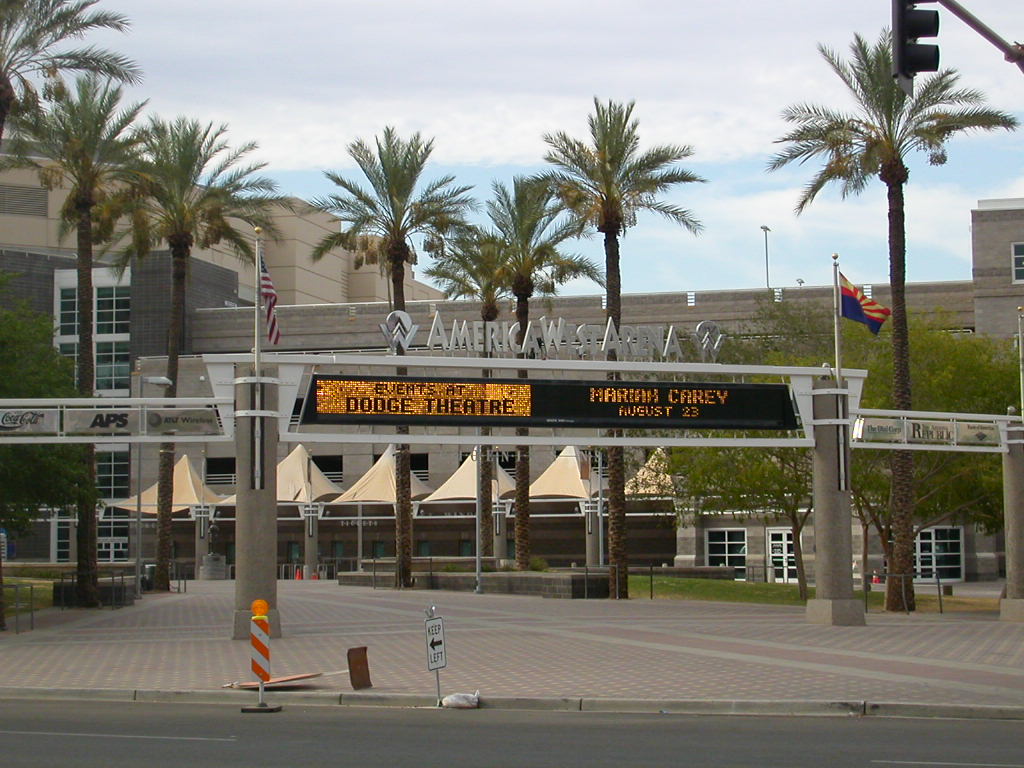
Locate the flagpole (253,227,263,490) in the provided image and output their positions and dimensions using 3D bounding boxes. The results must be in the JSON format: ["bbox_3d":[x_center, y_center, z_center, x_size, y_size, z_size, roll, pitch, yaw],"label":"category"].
[{"bbox_3d":[-4.919,-0.498,38.883,0.130,5.111,0.130,-1,-5,0],"label":"flagpole"}]

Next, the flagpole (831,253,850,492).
[{"bbox_3d":[7.058,-0.272,43.284,0.130,5.124,0.130,-1,-5,0],"label":"flagpole"}]

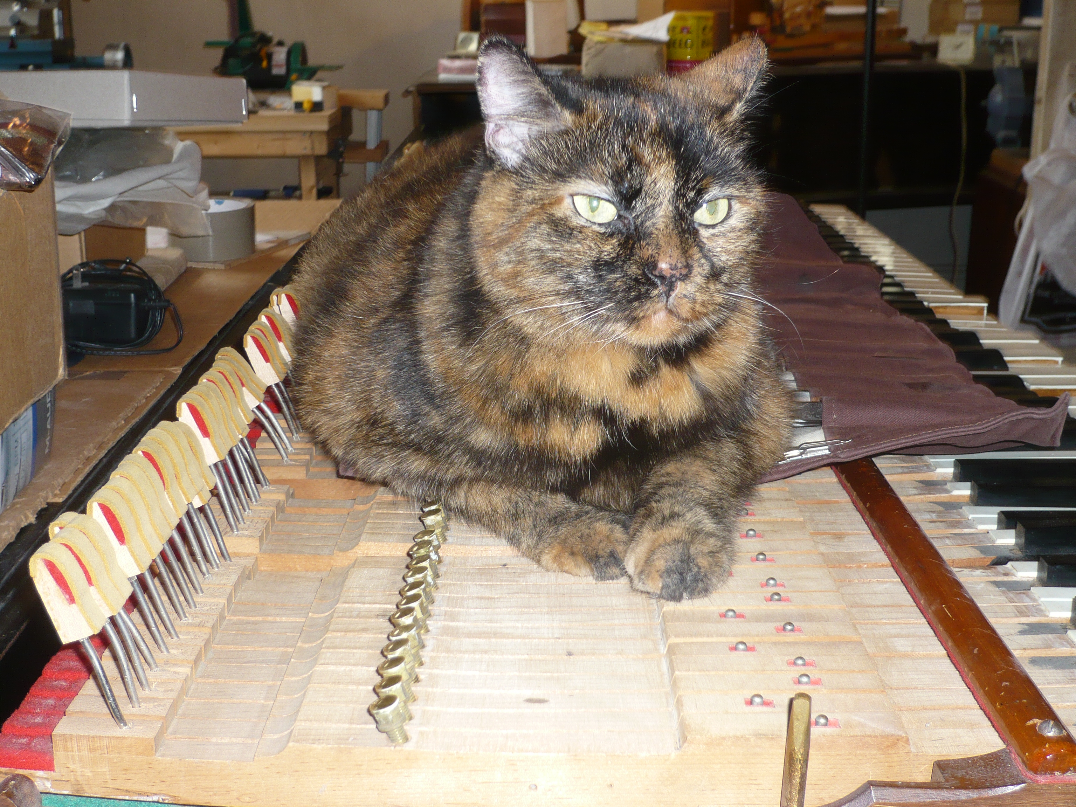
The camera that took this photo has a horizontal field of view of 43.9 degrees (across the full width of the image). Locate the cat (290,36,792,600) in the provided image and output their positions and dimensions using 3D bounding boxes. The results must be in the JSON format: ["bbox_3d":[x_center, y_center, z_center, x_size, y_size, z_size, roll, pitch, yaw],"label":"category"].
[{"bbox_3d":[-0.017,-0.075,0.700,0.210,0.223,0.420,-6,17,-15],"label":"cat"}]

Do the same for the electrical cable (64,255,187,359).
[{"bbox_3d":[-0.315,-0.079,1.008,0.106,0.062,0.088,-1,16,1],"label":"electrical cable"}]

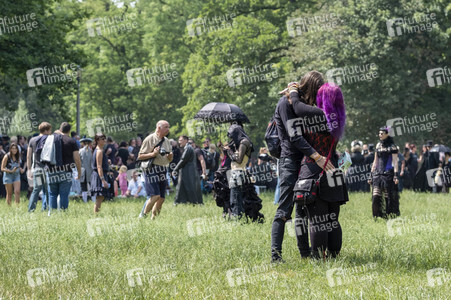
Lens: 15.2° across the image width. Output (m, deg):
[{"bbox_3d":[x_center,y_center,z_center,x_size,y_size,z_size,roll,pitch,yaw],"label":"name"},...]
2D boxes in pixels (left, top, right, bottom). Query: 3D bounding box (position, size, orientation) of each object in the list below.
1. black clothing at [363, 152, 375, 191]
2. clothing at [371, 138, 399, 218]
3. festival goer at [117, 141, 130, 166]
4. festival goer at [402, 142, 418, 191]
[{"bbox_3d":[4.925,0.755,58.000,0.500,1.338,0.380,0,-1,-24],"label":"black clothing"},{"bbox_3d":[2.921,0.532,31.000,0.520,1.486,0.400,0,-1,18],"label":"clothing"},{"bbox_3d":[-3.183,0.619,53.000,0.520,1.772,0.380,0,-1,12],"label":"festival goer"},{"bbox_3d":[6.310,0.600,57.500,0.380,1.670,0.500,0,-1,20],"label":"festival goer"}]

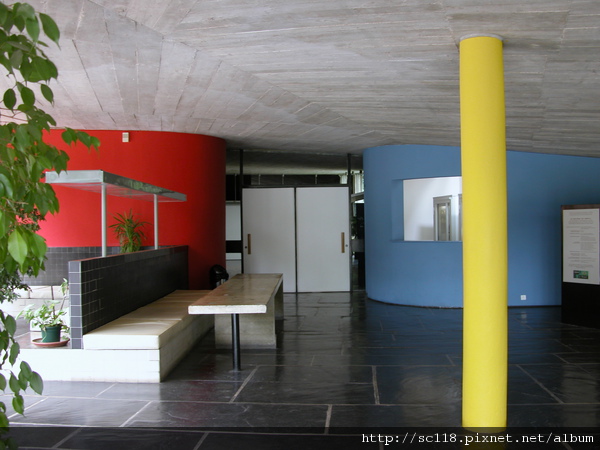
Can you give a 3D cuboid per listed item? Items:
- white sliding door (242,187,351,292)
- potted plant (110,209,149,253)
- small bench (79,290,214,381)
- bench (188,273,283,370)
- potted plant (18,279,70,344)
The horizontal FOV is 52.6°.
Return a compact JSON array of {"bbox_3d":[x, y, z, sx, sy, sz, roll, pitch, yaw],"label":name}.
[{"bbox_3d":[-0.075,0.348,13.598,2.400,2.330,0.080,-1,-1,0],"label":"white sliding door"},{"bbox_3d":[-2.313,0.126,8.215,0.450,0.700,0.450,-1,-1,0],"label":"potted plant"},{"bbox_3d":[-1.651,1.265,7.750,0.760,0.436,4.200,-1,-1,0],"label":"small bench"},{"bbox_3d":[-0.635,1.112,7.515,0.710,0.710,4.000,-1,-1,0],"label":"bench"},{"bbox_3d":[-2.535,0.850,6.010,0.460,0.640,0.420,-1,-1,0],"label":"potted plant"}]

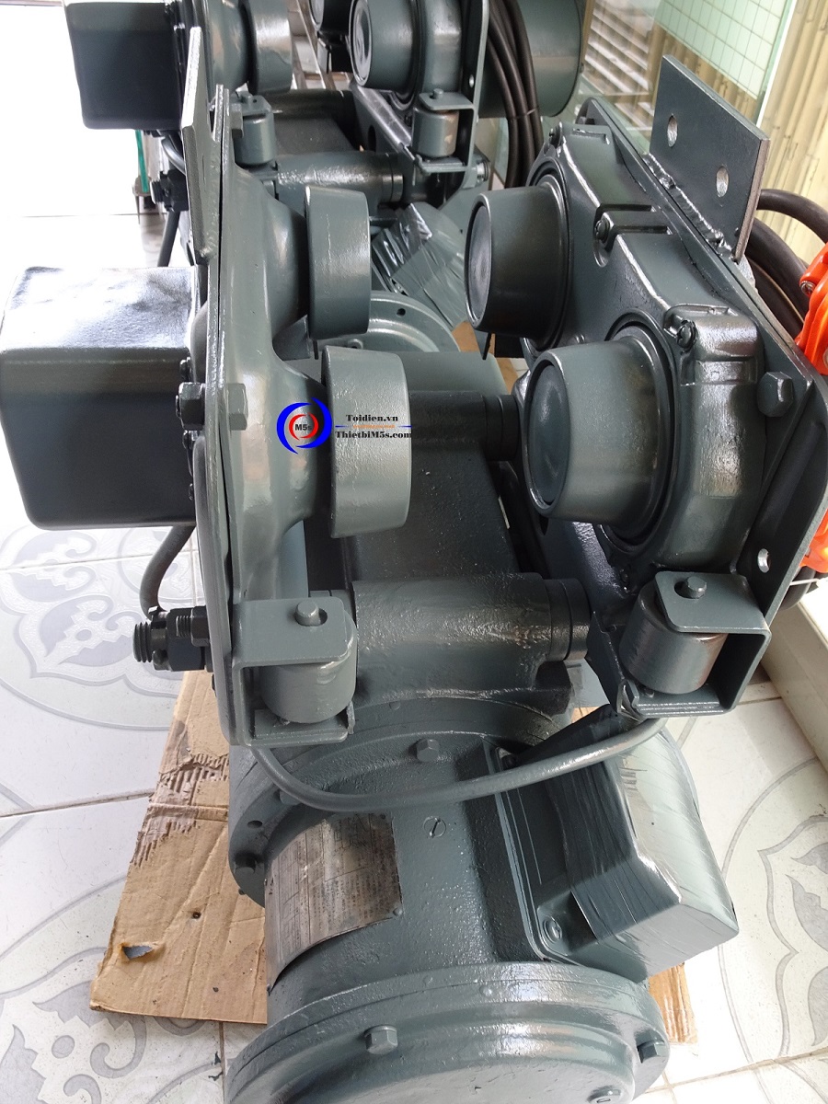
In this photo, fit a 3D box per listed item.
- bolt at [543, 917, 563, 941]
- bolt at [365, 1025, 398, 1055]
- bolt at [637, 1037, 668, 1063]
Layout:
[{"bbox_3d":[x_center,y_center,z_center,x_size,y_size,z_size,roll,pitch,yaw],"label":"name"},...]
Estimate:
[{"bbox_3d":[0.076,0.206,0.487,0.006,0.013,0.013,-28,40,14],"label":"bolt"},{"bbox_3d":[-0.016,0.243,0.446,0.015,0.014,0.008,-2,41,-8],"label":"bolt"},{"bbox_3d":[0.136,0.281,0.505,0.015,0.014,0.008,-2,41,-8],"label":"bolt"}]

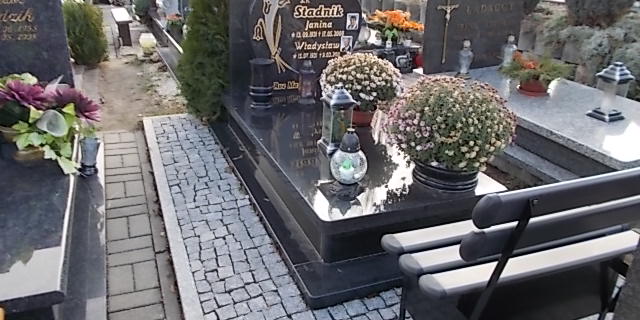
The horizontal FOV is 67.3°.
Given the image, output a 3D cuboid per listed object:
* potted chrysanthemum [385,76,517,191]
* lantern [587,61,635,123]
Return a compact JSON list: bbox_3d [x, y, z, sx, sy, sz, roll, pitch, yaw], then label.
[{"bbox_3d":[0.657,-0.143,2.430,0.640,0.538,0.640,-7,25,-22],"label":"potted chrysanthemum"},{"bbox_3d":[1.970,-0.467,3.242,0.170,0.379,0.170,-7,25,-21],"label":"lantern"}]

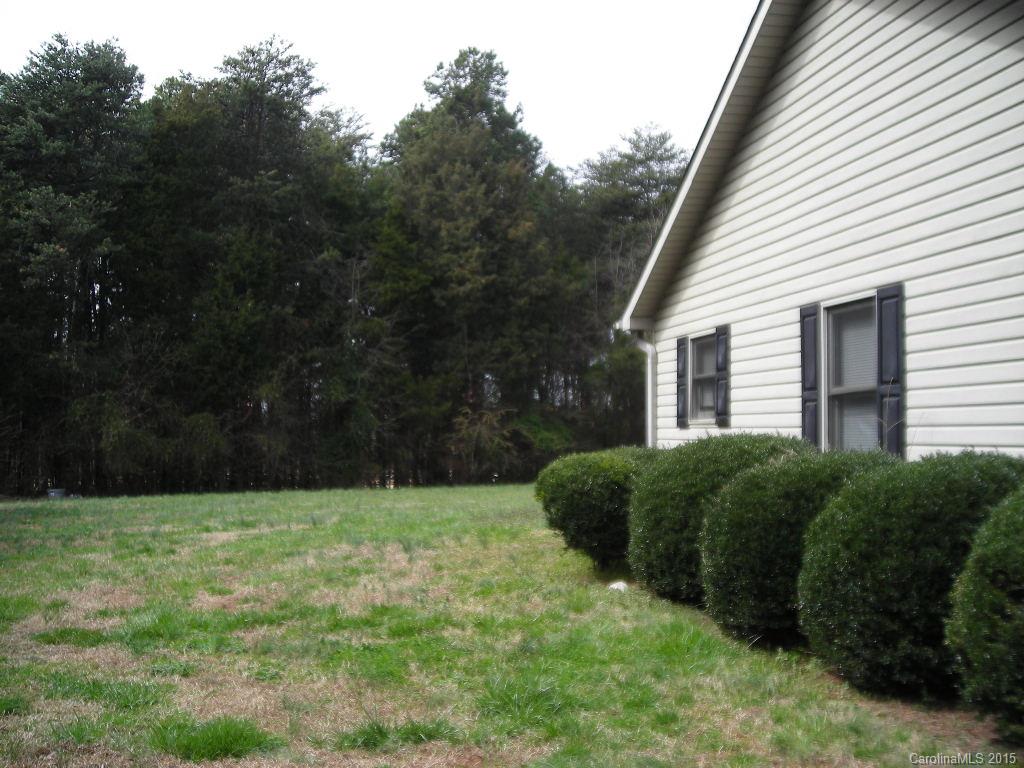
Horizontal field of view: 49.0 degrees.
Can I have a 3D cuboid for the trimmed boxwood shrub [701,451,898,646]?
[{"bbox_3d":[1.984,1.052,7.394,1.480,1.250,1.480,0,-2,-11],"label":"trimmed boxwood shrub"}]

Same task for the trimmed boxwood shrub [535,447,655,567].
[{"bbox_3d":[0.888,1.279,11.401,1.340,1.280,1.340,0,-2,0],"label":"trimmed boxwood shrub"}]

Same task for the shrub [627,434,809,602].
[{"bbox_3d":[1.661,1.076,9.012,1.480,1.360,1.480,0,-2,-11],"label":"shrub"}]

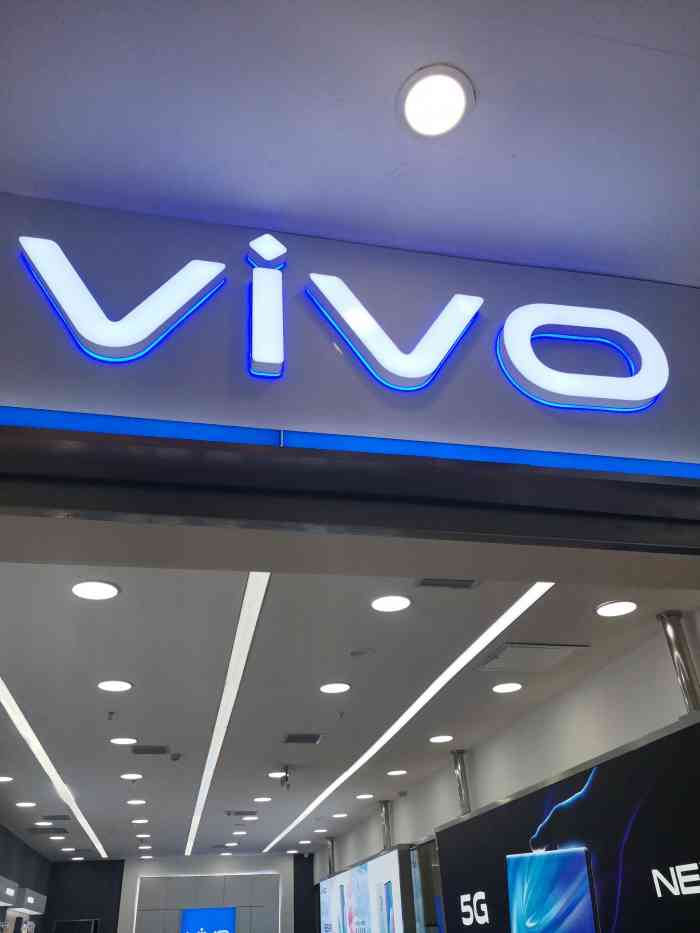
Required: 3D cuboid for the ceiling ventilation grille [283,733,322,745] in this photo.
[{"bbox_3d":[-0.376,2.181,5.821,0.280,0.035,0.290,4,-34,-12],"label":"ceiling ventilation grille"}]

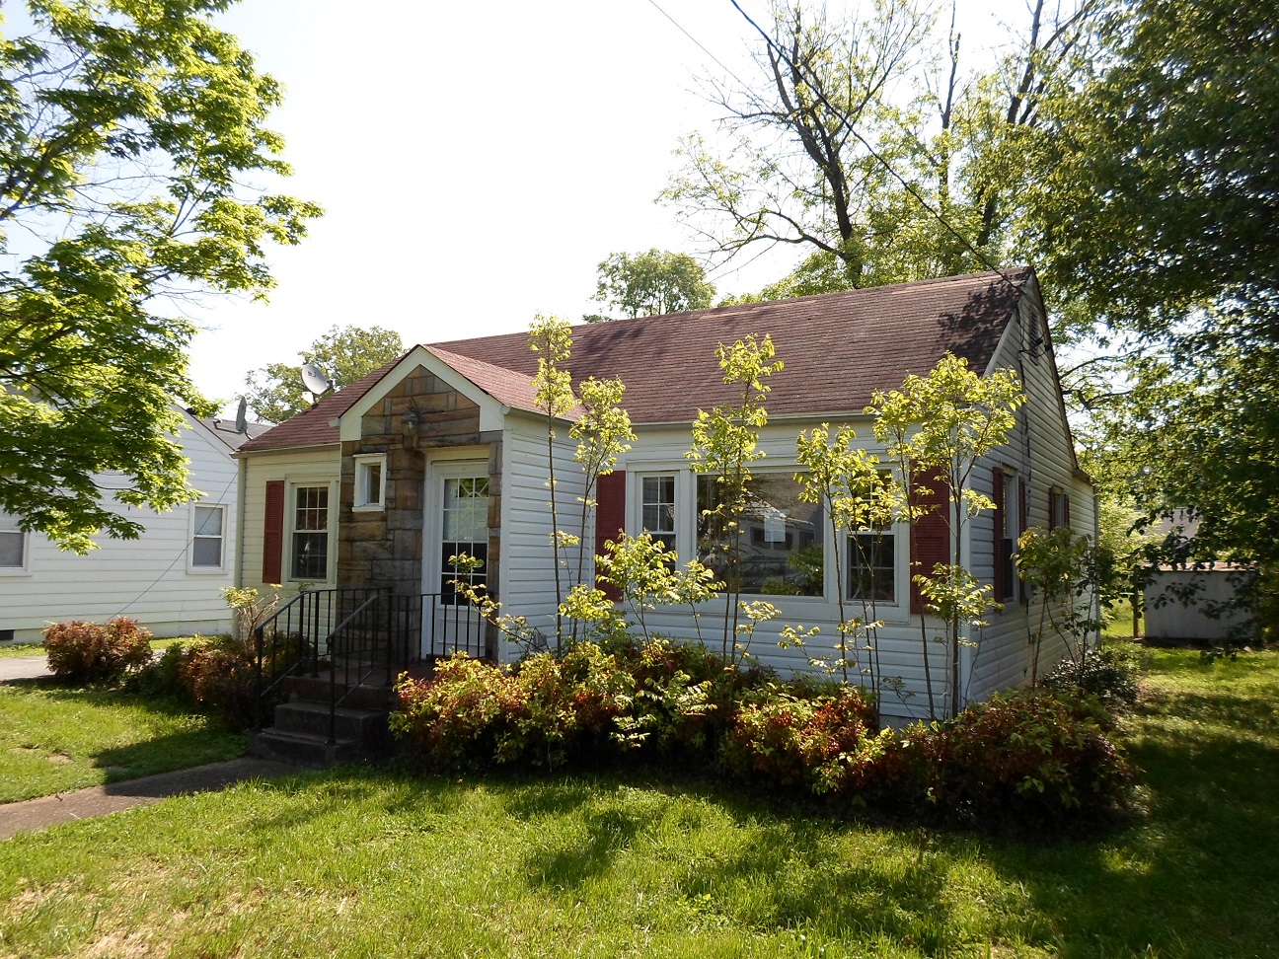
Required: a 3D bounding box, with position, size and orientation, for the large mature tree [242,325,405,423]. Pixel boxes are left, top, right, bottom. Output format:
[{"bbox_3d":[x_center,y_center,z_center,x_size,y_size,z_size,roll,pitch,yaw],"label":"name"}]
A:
[{"bbox_3d":[-13.811,-1.051,39.847,7.092,11.407,6.886,3,-5,-19],"label":"large mature tree"}]

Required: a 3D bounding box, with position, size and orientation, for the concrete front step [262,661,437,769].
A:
[{"bbox_3d":[-2.377,2.088,8.457,1.275,0.592,2.013,-2,-5,32],"label":"concrete front step"}]

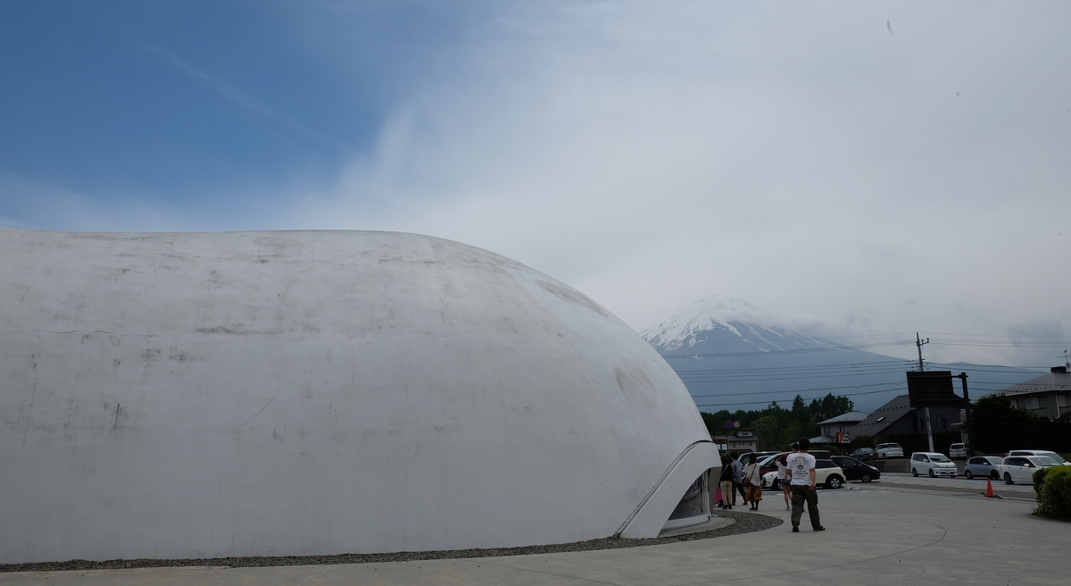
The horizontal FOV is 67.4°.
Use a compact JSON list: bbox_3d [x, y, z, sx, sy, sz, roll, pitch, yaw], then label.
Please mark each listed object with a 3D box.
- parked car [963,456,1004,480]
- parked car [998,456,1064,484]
[{"bbox_3d":[31.300,12.030,55.300,1.700,1.520,4.200,1,-12,-8],"label":"parked car"},{"bbox_3d":[28.400,10.030,45.400,1.750,1.570,4.700,1,-12,-6],"label":"parked car"}]

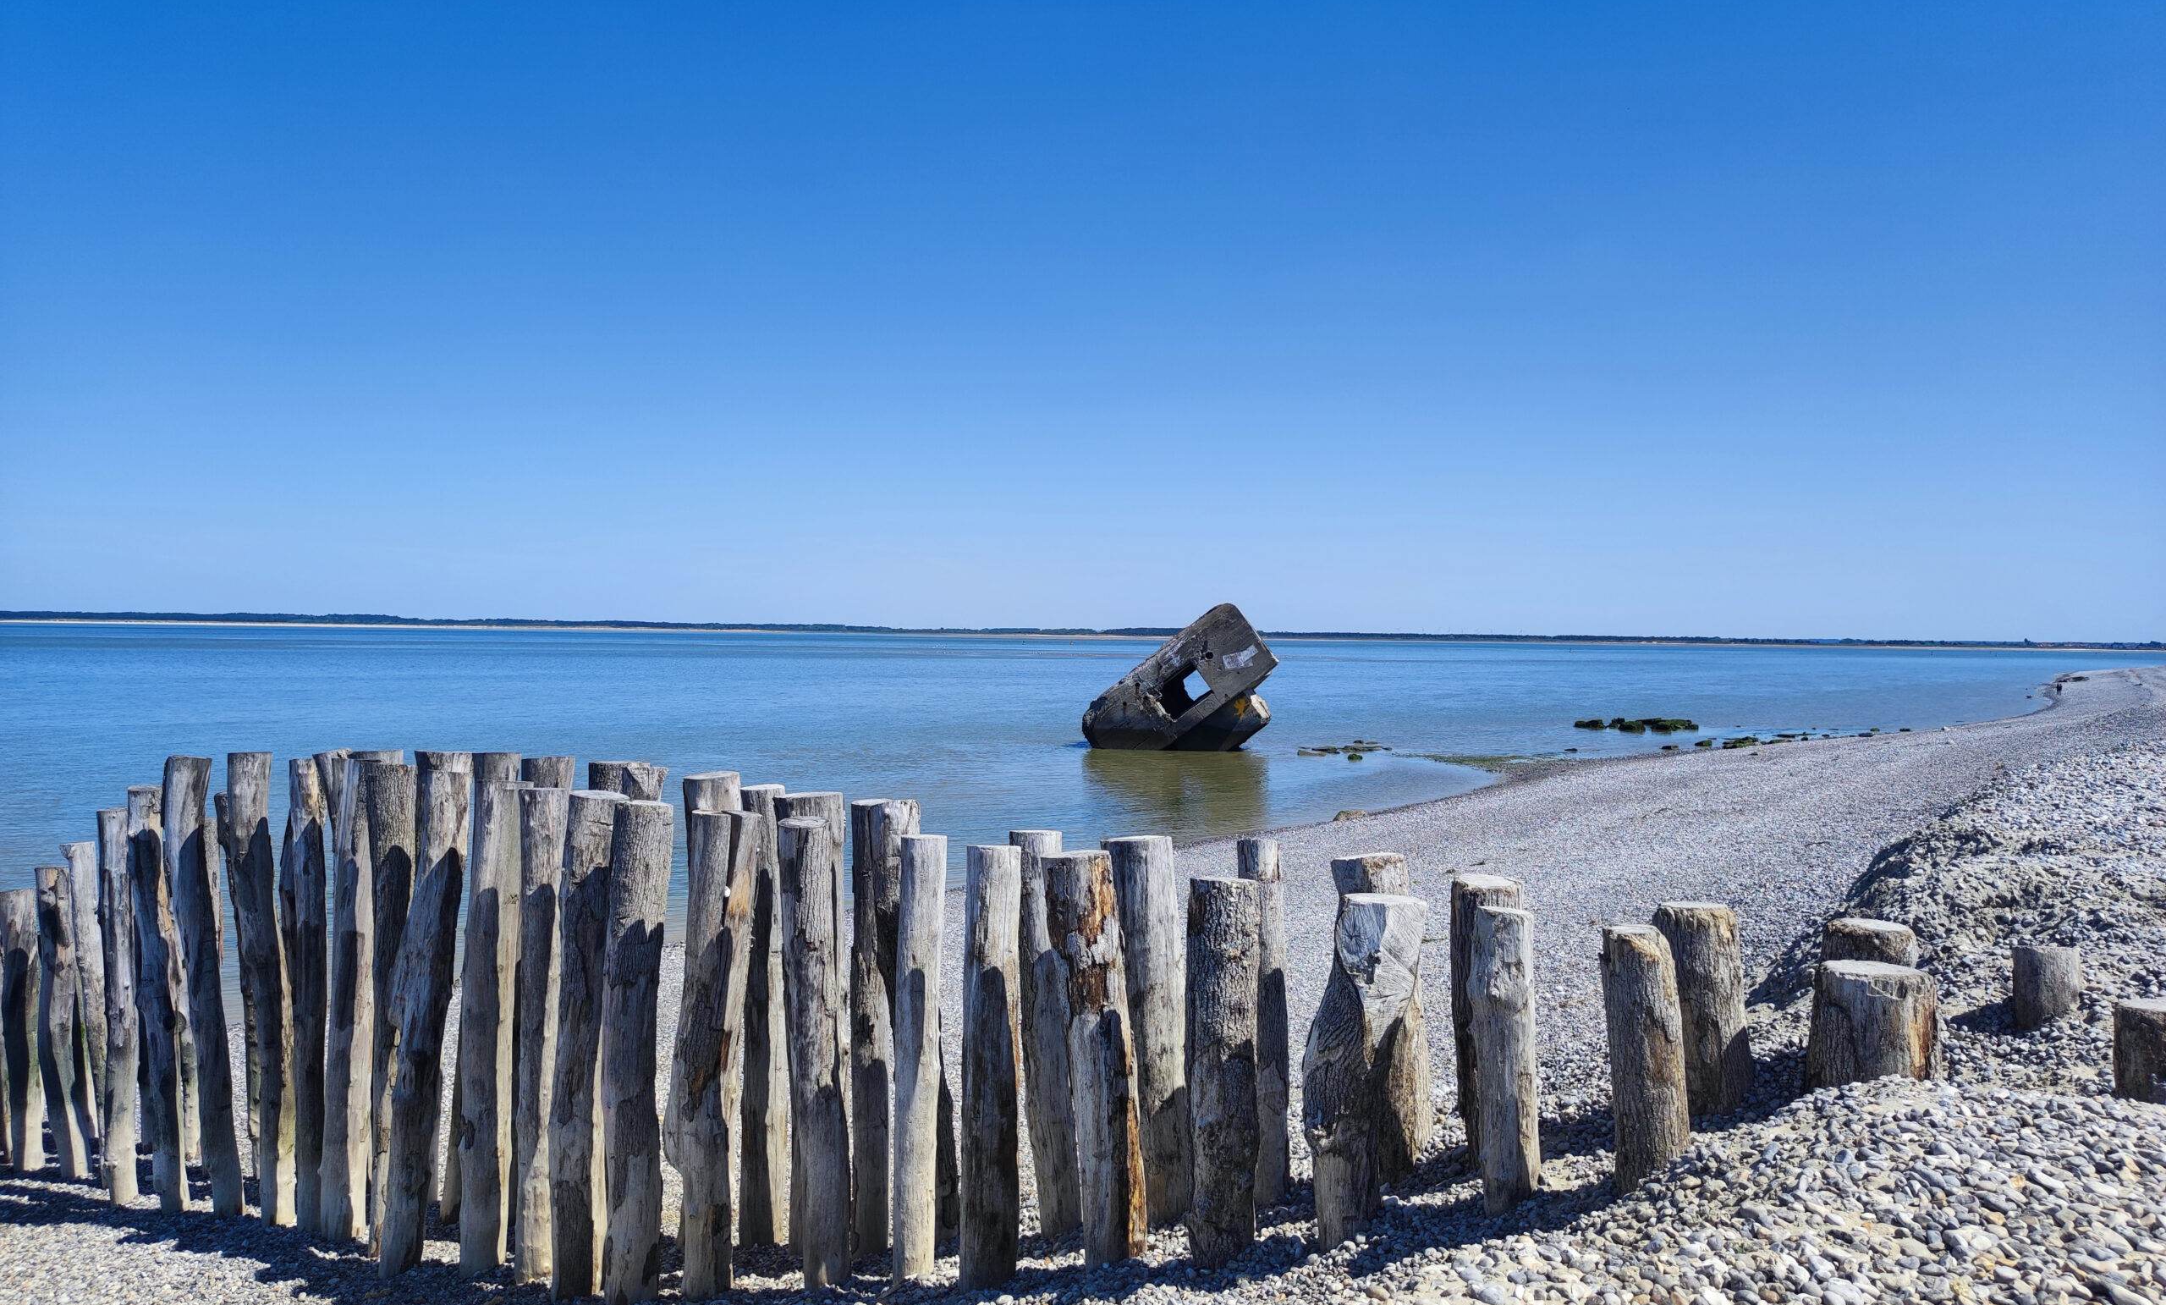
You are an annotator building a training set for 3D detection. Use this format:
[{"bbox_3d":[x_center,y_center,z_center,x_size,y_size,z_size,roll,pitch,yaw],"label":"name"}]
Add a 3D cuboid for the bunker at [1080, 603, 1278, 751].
[{"bbox_3d":[4.520,2.120,65.500,8.000,4.700,6.000,-38,-1,6],"label":"bunker"}]

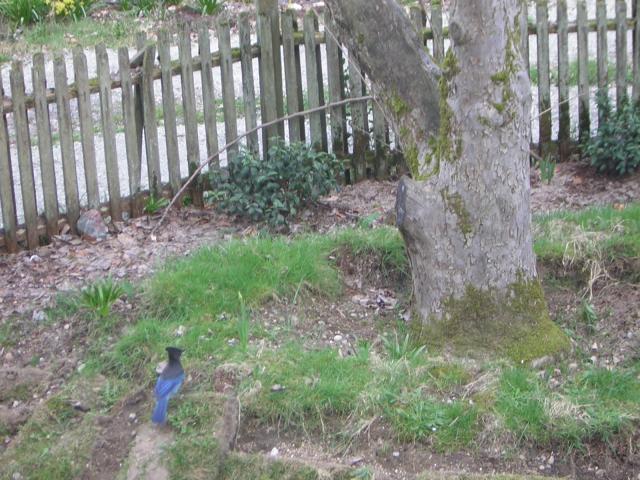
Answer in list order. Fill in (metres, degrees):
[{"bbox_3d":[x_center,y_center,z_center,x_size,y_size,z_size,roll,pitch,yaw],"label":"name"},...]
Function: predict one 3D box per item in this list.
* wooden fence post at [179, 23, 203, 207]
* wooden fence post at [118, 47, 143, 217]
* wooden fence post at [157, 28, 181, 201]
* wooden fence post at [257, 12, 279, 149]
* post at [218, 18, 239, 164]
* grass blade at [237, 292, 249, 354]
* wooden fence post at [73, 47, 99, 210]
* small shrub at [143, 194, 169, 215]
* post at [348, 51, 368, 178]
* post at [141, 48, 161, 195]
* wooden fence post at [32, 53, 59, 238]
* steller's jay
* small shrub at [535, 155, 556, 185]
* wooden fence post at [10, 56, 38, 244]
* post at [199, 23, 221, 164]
[{"bbox_3d":[-0.632,-0.614,9.843,0.065,0.920,0.030,-6,14,-15],"label":"wooden fence post"},{"bbox_3d":[-0.986,-0.558,10.331,0.062,0.909,0.030,-17,22,-37],"label":"wooden fence post"},{"bbox_3d":[-0.743,-0.600,9.849,0.065,0.871,0.030,-6,14,-15],"label":"wooden fence post"},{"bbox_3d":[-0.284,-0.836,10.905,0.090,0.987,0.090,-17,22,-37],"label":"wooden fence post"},{"bbox_3d":[-0.481,-0.739,10.720,0.062,0.942,0.030,-17,22,-37],"label":"post"},{"bbox_3d":[-0.287,0.306,7.400,0.040,0.220,0.035,-3,13,0],"label":"grass blade"},{"bbox_3d":[-1.191,-0.525,10.161,0.062,0.951,0.030,-17,22,-37],"label":"wooden fence post"},{"bbox_3d":[-0.858,-0.185,10.415,0.120,0.090,0.100,-17,22,-37],"label":"small shrub"},{"bbox_3d":[0.199,-0.734,10.198,0.070,0.879,0.030,2,14,17],"label":"post"},{"bbox_3d":[-0.877,-0.590,10.416,0.062,0.871,0.030,-17,22,-37],"label":"post"},{"bbox_3d":[-1.377,-0.470,10.015,0.062,0.950,0.030,-17,22,-37],"label":"wooden fence post"},{"bbox_3d":[-0.514,0.488,6.750,0.095,0.200,0.210,2,14,17],"label":"steller's jay"},{"bbox_3d":[1.161,-0.364,10.300,0.110,0.140,0.110,-3,13,0],"label":"small shrub"},{"bbox_3d":[-1.406,-0.399,9.495,0.067,0.906,0.030,-6,14,-15],"label":"wooden fence post"},{"bbox_3d":[-0.545,-0.627,9.895,0.065,0.905,0.030,-6,14,-15],"label":"post"}]

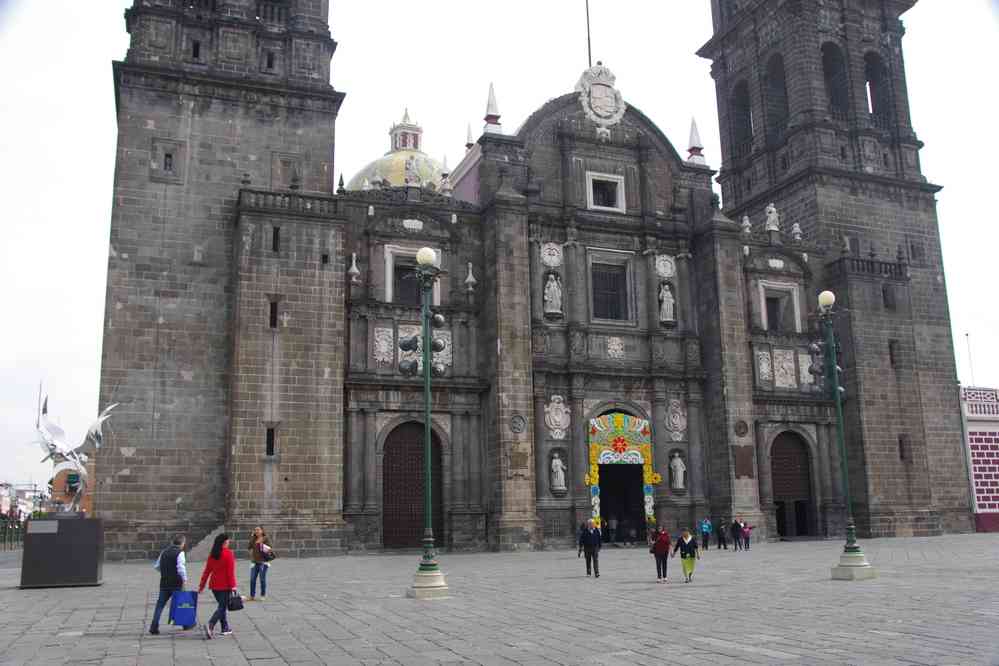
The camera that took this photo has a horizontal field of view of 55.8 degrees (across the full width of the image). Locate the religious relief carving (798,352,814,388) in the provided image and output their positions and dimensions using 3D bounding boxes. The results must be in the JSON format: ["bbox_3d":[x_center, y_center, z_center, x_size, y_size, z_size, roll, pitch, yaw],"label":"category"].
[{"bbox_3d":[23.607,2.766,72.453,1.034,2.407,0.250,3,-12,-20],"label":"religious relief carving"}]

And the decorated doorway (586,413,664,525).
[{"bbox_3d":[7.161,7.867,54.502,4.488,6.400,0.500,3,-13,-22],"label":"decorated doorway"}]

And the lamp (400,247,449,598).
[{"bbox_3d":[-1.754,2.033,23.134,1.100,8.600,1.000,3,-12,-20],"label":"lamp"}]

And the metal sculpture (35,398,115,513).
[{"bbox_3d":[-13.353,3.876,29.770,2.158,3.463,1.800,4,-12,-23],"label":"metal sculpture"}]

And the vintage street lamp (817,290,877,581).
[{"bbox_3d":[10.037,2.849,27.794,1.100,8.500,1.000,3,-12,-20],"label":"vintage street lamp"}]

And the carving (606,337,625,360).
[{"bbox_3d":[8.245,1.063,66.767,1.171,1.491,0.200,3,-12,-20],"label":"carving"}]

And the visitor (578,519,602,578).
[{"bbox_3d":[2.730,6.520,28.610,0.650,1.707,0.400,-2,-11,5],"label":"visitor"}]

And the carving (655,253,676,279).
[{"bbox_3d":[10.305,-4.119,58.476,1.298,1.364,0.250,3,-13,-22],"label":"carving"}]

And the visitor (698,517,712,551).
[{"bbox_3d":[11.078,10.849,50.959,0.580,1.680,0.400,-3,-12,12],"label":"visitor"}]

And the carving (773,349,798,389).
[{"bbox_3d":[20.800,2.588,68.674,1.755,2.824,0.250,4,-12,-23],"label":"carving"}]

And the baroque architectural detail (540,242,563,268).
[{"bbox_3d":[3.696,-5.474,66.413,1.512,1.600,0.250,3,-12,-20],"label":"baroque architectural detail"}]

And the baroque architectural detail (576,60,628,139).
[{"bbox_3d":[7.546,-17.288,70.351,3.689,5.639,0.500,3,-12,-20],"label":"baroque architectural detail"}]

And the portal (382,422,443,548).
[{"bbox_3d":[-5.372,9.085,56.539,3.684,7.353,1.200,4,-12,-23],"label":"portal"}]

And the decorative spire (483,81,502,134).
[{"bbox_3d":[-0.419,-14.903,62.450,0.898,3.186,0.898,4,-12,-23],"label":"decorative spire"}]

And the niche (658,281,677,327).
[{"bbox_3d":[10.430,-1.795,58.404,1.053,2.746,0.800,3,-13,-22],"label":"niche"}]

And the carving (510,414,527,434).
[{"bbox_3d":[1.156,5.496,56.650,0.906,1.159,0.200,4,-12,-23],"label":"carving"}]

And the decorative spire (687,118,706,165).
[{"bbox_3d":[15.370,-14.980,73.596,1.000,3.478,1.000,3,-12,-20],"label":"decorative spire"}]

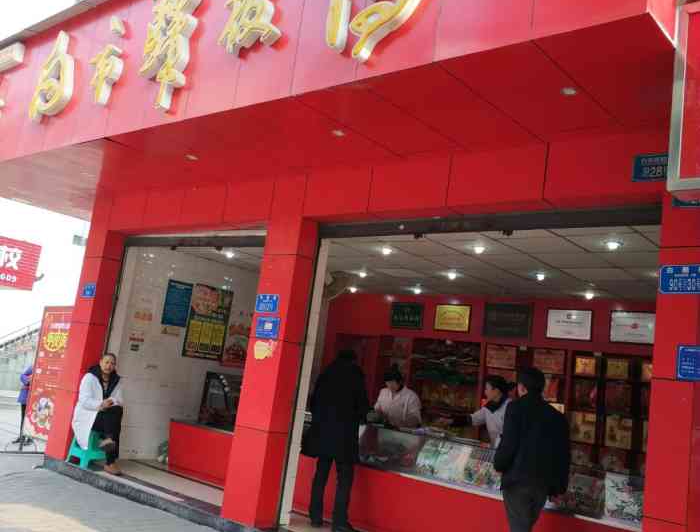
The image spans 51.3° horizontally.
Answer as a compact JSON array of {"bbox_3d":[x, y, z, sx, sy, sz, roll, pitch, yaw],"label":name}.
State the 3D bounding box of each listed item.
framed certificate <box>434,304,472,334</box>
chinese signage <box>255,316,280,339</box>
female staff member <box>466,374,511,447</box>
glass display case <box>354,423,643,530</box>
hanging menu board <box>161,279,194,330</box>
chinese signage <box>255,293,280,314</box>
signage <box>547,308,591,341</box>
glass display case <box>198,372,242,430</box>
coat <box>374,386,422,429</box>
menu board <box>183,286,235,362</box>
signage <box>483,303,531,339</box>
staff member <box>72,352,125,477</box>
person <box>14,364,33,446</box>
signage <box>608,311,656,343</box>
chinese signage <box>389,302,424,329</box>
[{"bbox_3d":[1.399,0.707,9.955,0.550,0.365,0.030,0,-12,42],"label":"framed certificate"},{"bbox_3d":[-0.784,0.591,6.878,0.305,0.200,0.012,0,-12,42],"label":"chinese signage"},{"bbox_3d":[1.319,1.882,7.139,0.550,1.640,0.500,8,-9,-1],"label":"female staff member"},{"bbox_3d":[1.270,1.732,6.105,2.793,0.367,0.600,0,-12,41],"label":"glass display case"},{"bbox_3d":[-2.325,0.520,9.868,0.020,0.620,0.395,0,-12,41],"label":"hanging menu board"},{"bbox_3d":[-0.767,0.347,6.707,0.305,0.160,0.020,0,-12,41],"label":"chinese signage"},{"bbox_3d":[2.799,0.752,9.332,0.605,0.380,0.030,0,-12,41],"label":"signage"},{"bbox_3d":[-1.384,1.749,9.306,0.640,0.650,0.850,0,-12,42],"label":"glass display case"},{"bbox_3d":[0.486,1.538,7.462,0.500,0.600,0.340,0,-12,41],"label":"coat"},{"bbox_3d":[-2.019,0.835,10.523,0.025,1.035,0.705,0,-12,42],"label":"menu board"},{"bbox_3d":[2.014,0.697,9.411,0.680,0.445,0.030,0,-12,42],"label":"signage"},{"bbox_3d":[-2.925,1.708,8.705,0.550,1.340,0.850,14,-11,-33],"label":"staff member"},{"bbox_3d":[-4.958,2.004,11.492,0.500,1.560,0.420,10,-9,-18],"label":"person"},{"bbox_3d":[3.254,0.697,8.312,0.595,0.375,0.030,0,-12,42],"label":"signage"},{"bbox_3d":[0.859,0.763,11.031,0.595,0.375,0.030,0,-12,41],"label":"chinese signage"}]

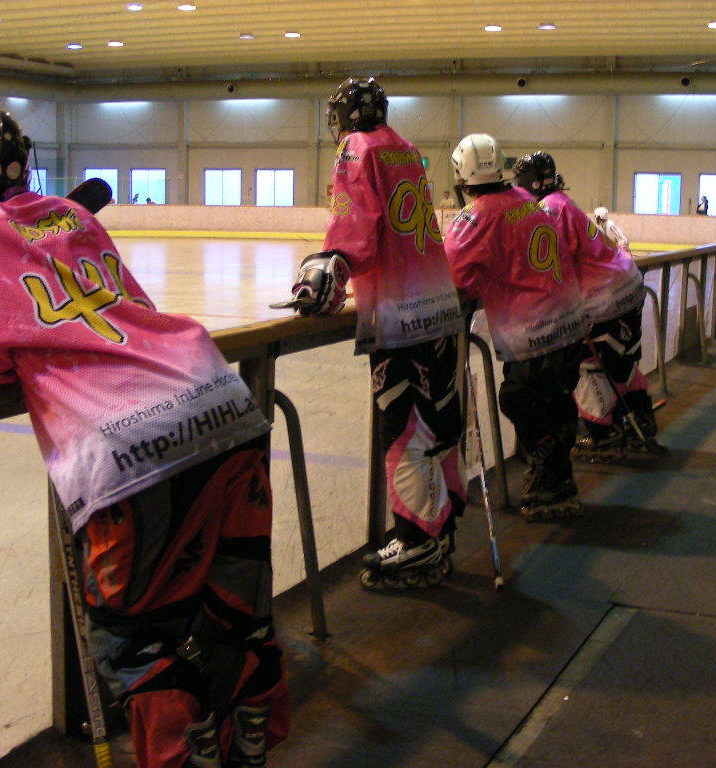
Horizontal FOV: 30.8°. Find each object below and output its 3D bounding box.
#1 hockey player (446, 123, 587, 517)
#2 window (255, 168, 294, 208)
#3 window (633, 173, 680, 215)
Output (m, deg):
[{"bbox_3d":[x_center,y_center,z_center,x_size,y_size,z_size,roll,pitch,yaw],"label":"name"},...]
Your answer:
[{"bbox_3d":[0.767,-0.316,6.327,0.600,1.760,0.550,-6,11,-42],"label":"hockey player"},{"bbox_3d":[-3.419,-8.026,53.299,1.720,1.500,0.120,4,9,23],"label":"window"},{"bbox_3d":[10.861,-6.911,47.282,1.720,1.500,0.120,4,9,23],"label":"window"}]

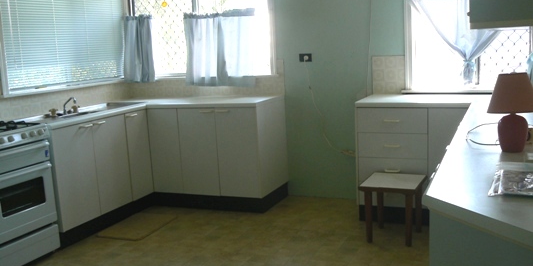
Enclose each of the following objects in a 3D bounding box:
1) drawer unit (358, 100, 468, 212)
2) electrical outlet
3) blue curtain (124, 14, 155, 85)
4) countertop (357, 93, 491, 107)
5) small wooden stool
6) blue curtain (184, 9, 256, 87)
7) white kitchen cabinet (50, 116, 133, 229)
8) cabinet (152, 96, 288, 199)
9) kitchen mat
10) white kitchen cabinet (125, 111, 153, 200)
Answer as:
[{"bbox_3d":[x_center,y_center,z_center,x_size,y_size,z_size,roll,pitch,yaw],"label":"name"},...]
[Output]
[{"bbox_3d":[1.155,0.146,4.229,0.796,0.758,0.590,1,10,23],"label":"drawer unit"},{"bbox_3d":[0.336,-0.642,4.753,0.116,0.070,0.020,1,10,23],"label":"electrical outlet"},{"bbox_3d":[-1.221,-0.811,5.341,0.365,0.616,0.070,1,10,23],"label":"blue curtain"},{"bbox_3d":[1.175,-0.240,4.149,0.886,0.036,0.600,1,10,23],"label":"countertop"},{"bbox_3d":[0.875,0.524,3.789,0.365,0.402,0.400,1,10,23],"label":"small wooden stool"},{"bbox_3d":[-0.424,-0.759,5.006,0.725,0.666,0.070,1,10,23],"label":"blue curtain"},{"bbox_3d":[-1.546,0.270,4.300,0.570,0.739,0.805,1,10,23],"label":"white kitchen cabinet"},{"bbox_3d":[-0.410,0.099,4.886,1.030,0.771,0.590,1,10,23],"label":"cabinet"},{"bbox_3d":[-1.001,0.728,4.387,0.375,0.010,0.625,1,10,23],"label":"kitchen mat"},{"bbox_3d":[-1.329,0.178,4.801,0.570,0.739,0.301,1,10,23],"label":"white kitchen cabinet"}]

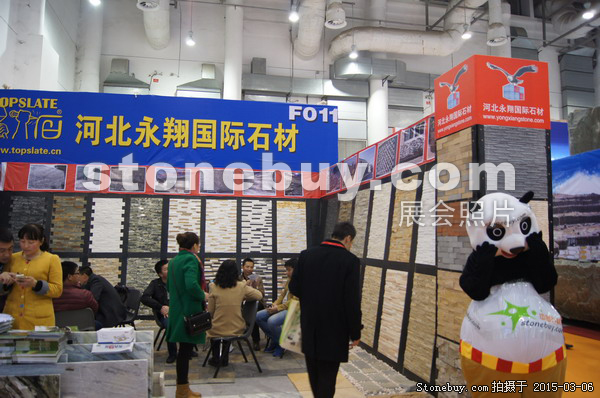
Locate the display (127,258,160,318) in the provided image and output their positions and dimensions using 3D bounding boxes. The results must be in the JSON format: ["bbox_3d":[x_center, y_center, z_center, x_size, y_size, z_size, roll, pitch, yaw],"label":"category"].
[{"bbox_3d":[-2.970,1.665,8.511,0.602,1.082,0.040,1,-6,-6],"label":"display"}]

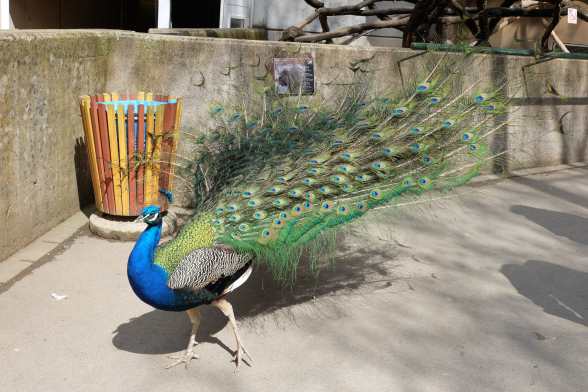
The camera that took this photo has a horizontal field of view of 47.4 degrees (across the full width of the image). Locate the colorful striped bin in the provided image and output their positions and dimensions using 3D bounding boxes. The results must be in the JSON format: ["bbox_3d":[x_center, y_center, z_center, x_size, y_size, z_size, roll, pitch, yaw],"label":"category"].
[{"bbox_3d":[-1.031,-0.273,4.250,0.650,0.700,0.650,0,12,0],"label":"colorful striped bin"}]

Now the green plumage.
[{"bbox_3d":[0.110,-0.130,2.820,1.200,0.820,1.600,-10,16,-39],"label":"green plumage"}]

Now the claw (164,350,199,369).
[{"bbox_3d":[-0.430,0.628,2.580,0.150,0.045,0.110,-11,17,-41],"label":"claw"}]

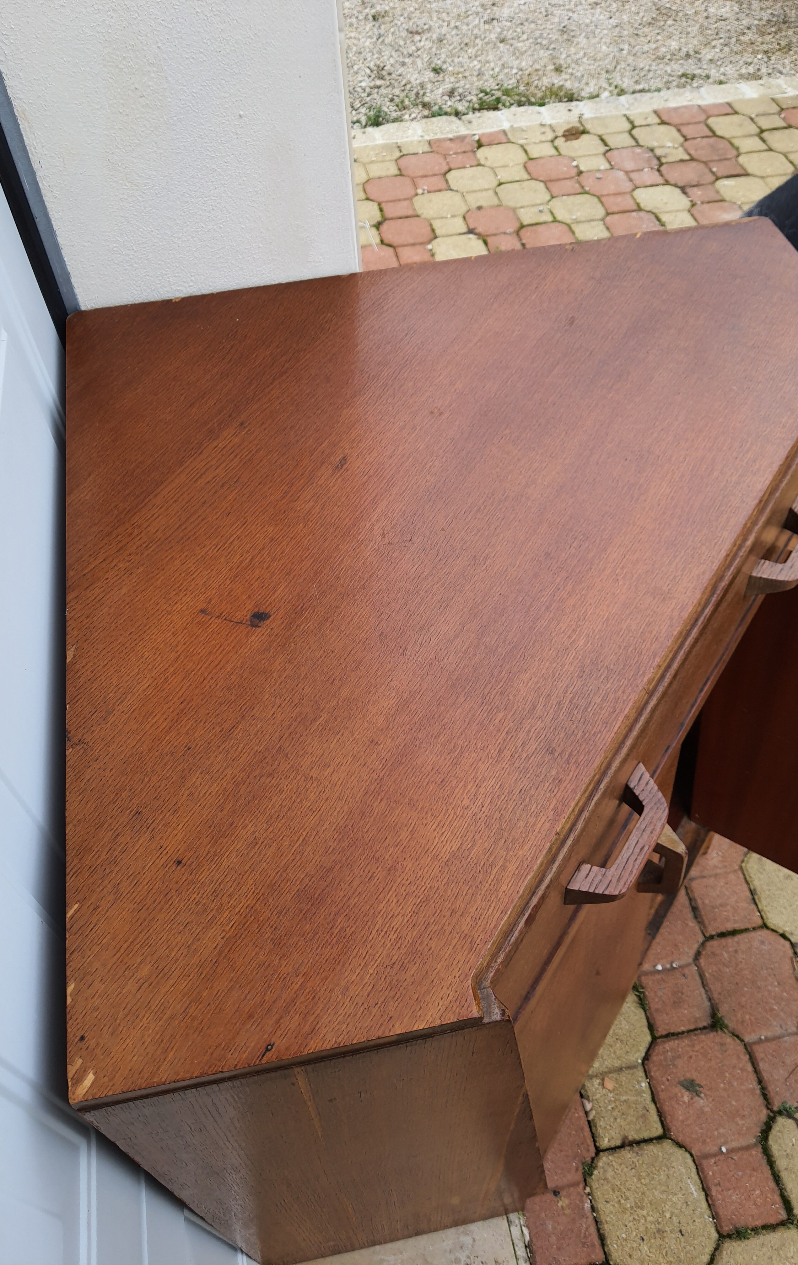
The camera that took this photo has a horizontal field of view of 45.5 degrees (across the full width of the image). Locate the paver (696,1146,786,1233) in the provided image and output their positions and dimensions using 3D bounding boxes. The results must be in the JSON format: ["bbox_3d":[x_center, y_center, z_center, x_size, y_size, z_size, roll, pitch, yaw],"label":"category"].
[{"bbox_3d":[0.412,0.685,1.164,0.081,0.055,0.081,-10,53,-5],"label":"paver"}]

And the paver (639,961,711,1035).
[{"bbox_3d":[0.372,0.509,1.298,0.081,0.055,0.081,-10,53,-5],"label":"paver"}]

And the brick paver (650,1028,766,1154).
[{"bbox_3d":[0.392,0.597,1.231,0.135,0.055,0.135,-10,53,-5],"label":"brick paver"}]

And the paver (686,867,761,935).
[{"bbox_3d":[0.463,0.403,1.373,0.081,0.055,0.081,-10,53,-5],"label":"paver"}]

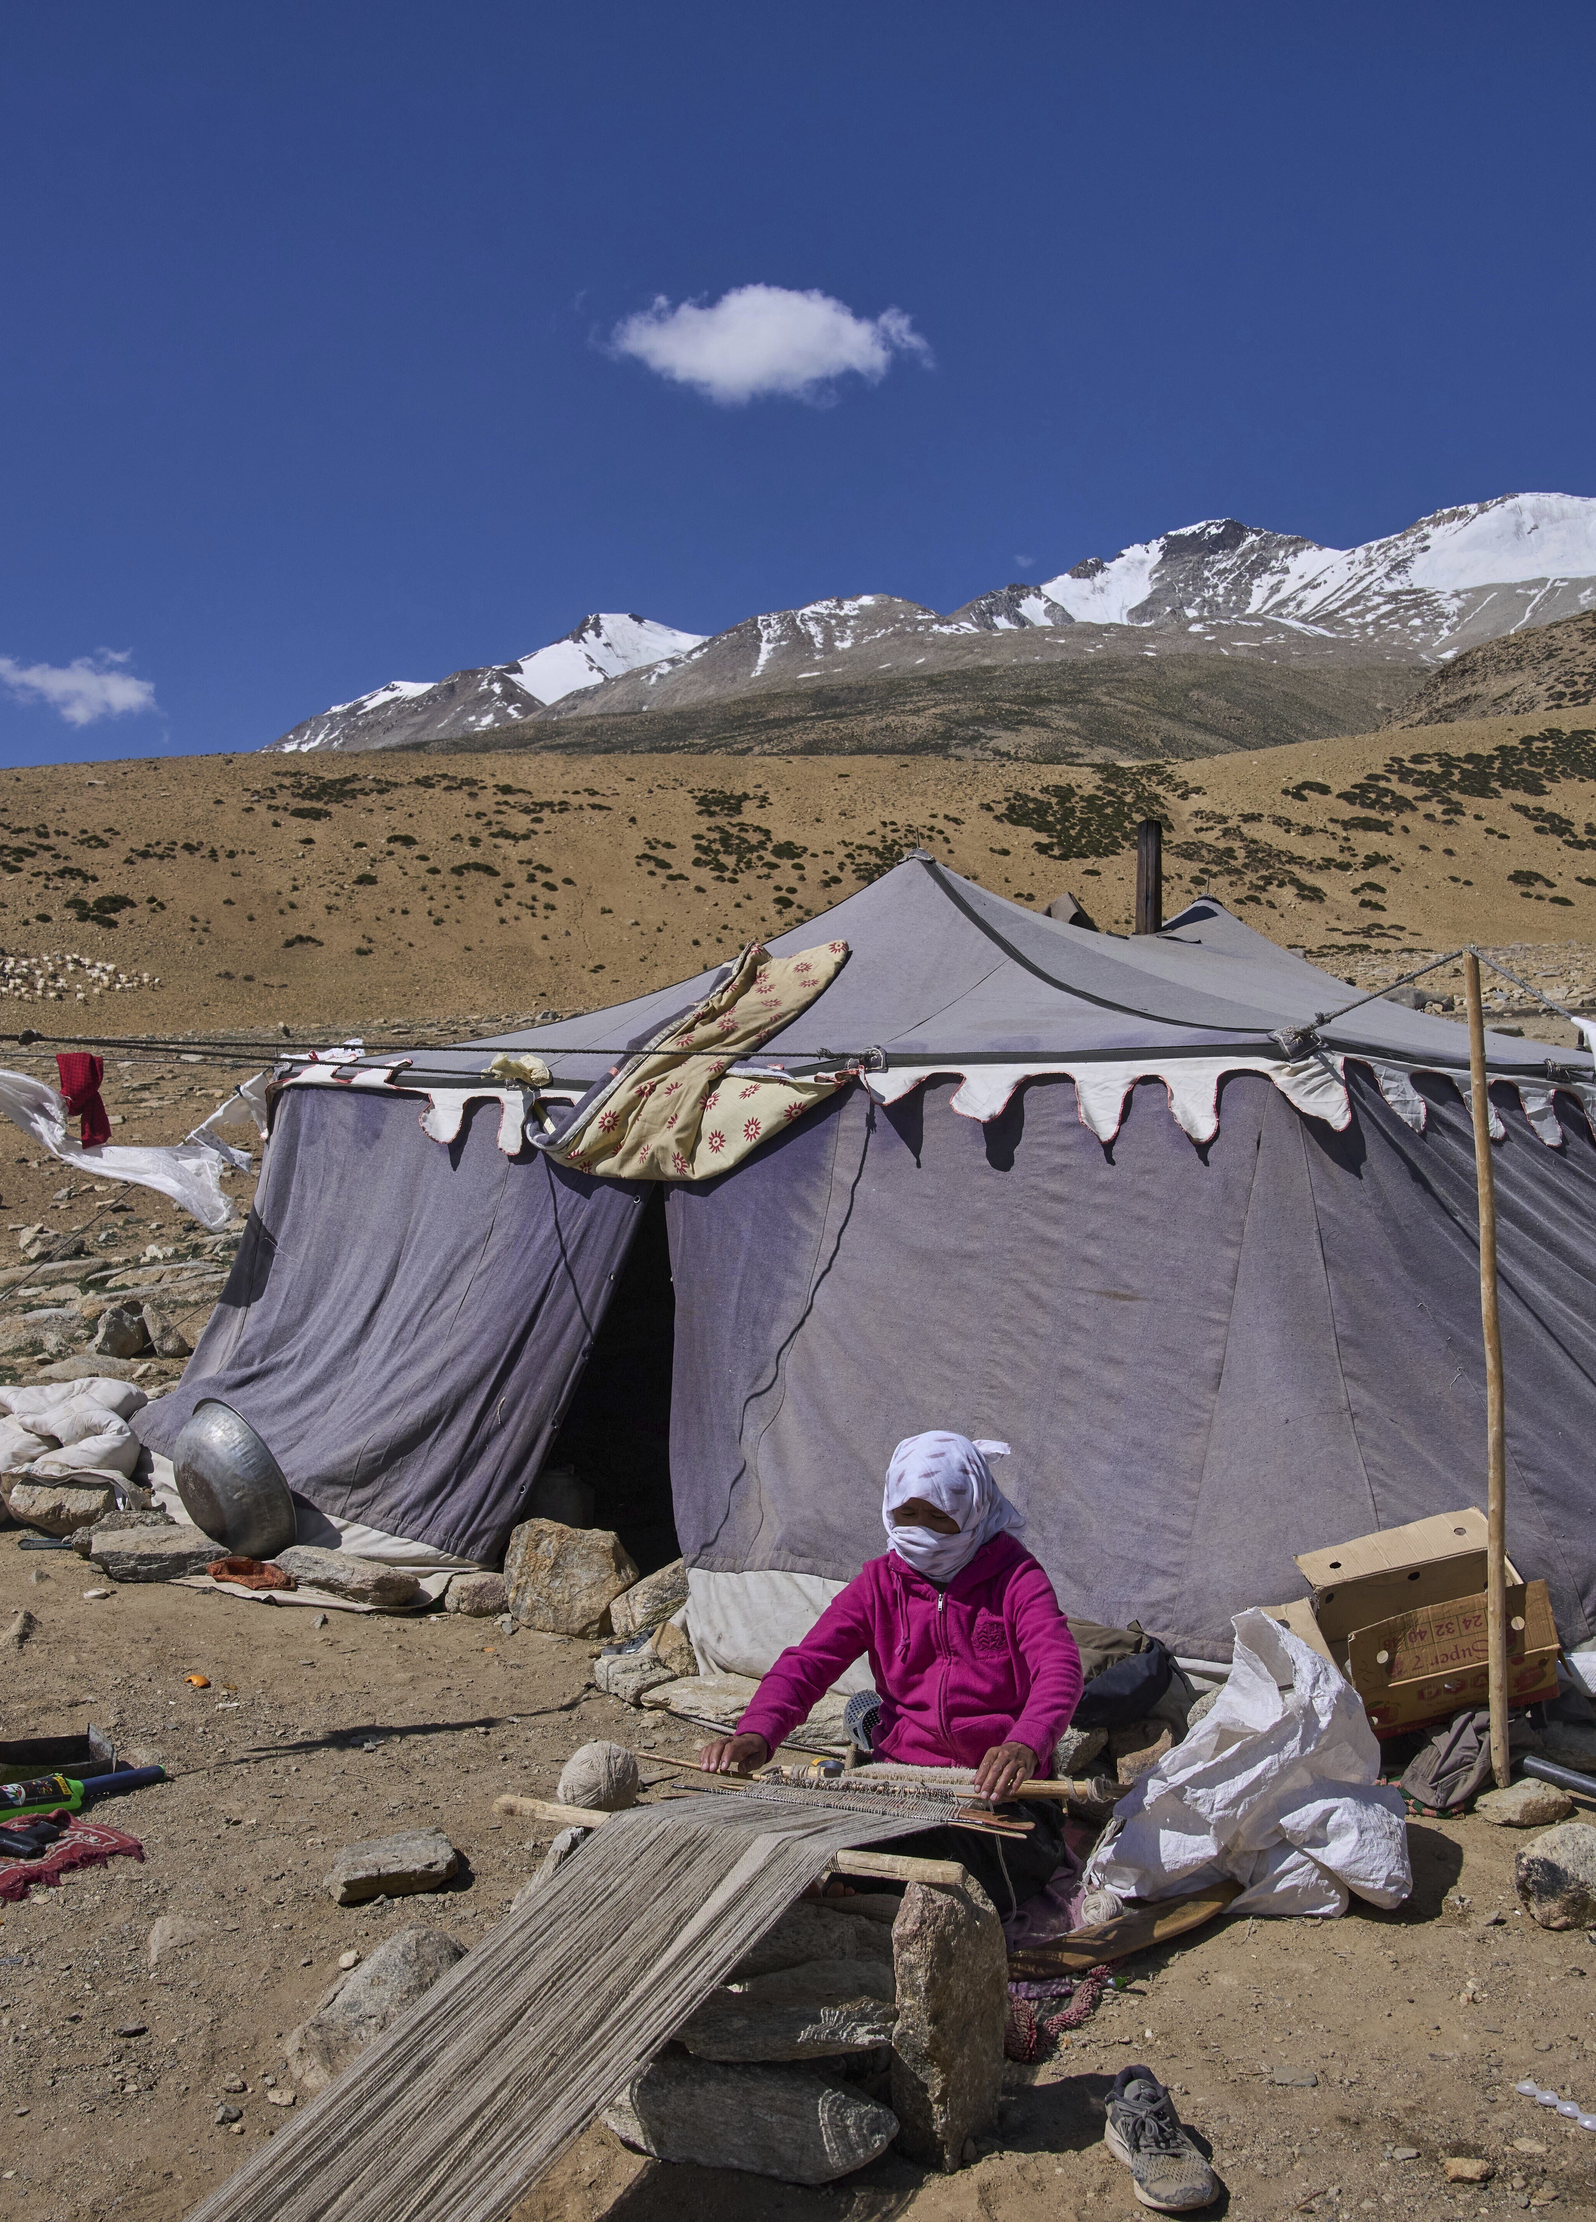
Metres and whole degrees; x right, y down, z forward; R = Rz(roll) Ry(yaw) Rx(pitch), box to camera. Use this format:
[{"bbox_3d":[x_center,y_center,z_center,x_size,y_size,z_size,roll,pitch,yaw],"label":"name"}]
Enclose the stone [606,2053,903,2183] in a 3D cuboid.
[{"bbox_3d":[-0.070,1.450,3.260,0.410,0.130,0.200,0,1,12],"label":"stone"}]

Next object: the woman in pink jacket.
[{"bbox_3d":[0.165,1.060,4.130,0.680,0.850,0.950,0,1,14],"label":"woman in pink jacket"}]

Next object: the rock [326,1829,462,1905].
[{"bbox_3d":[-0.795,1.475,4.360,0.250,0.100,0.170,0,0,-24],"label":"rock"}]

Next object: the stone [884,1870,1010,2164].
[{"bbox_3d":[0.228,1.365,3.360,0.130,0.400,0.160,0,0,30],"label":"stone"}]

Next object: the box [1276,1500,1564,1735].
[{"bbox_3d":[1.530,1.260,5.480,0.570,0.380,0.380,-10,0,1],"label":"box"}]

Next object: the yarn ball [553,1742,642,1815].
[{"bbox_3d":[-0.345,1.165,3.880,0.145,0.135,0.145,0,0,0],"label":"yarn ball"}]

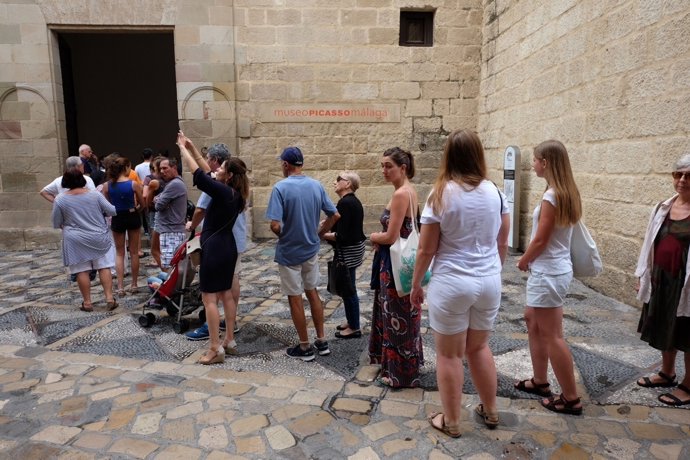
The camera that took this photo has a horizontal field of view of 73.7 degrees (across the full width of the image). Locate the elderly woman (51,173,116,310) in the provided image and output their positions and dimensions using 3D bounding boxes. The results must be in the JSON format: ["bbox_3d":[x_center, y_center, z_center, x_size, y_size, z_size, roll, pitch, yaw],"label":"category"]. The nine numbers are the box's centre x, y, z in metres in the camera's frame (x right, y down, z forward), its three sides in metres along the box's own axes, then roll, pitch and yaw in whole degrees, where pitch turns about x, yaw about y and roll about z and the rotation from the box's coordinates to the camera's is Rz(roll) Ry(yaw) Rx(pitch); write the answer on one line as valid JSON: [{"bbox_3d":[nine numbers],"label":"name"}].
[{"bbox_3d":[-2.760,0.104,4.976,0.660,1.524,0.420,-4,9,-25],"label":"elderly woman"}]

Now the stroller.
[{"bbox_3d":[-1.629,0.447,4.454,0.692,1.000,0.450,4,9,24],"label":"stroller"}]

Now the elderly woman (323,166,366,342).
[{"bbox_3d":[0.005,0.221,4.208,0.420,1.519,0.460,2,9,12],"label":"elderly woman"}]

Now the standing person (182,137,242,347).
[{"bbox_3d":[-1.163,0.108,4.166,0.550,1.754,0.520,1,9,7],"label":"standing person"}]

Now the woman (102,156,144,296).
[{"bbox_3d":[-2.677,-0.049,5.592,0.500,1.644,0.360,-3,9,-20],"label":"woman"}]

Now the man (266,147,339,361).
[{"bbox_3d":[-0.335,0.190,3.775,0.570,1.708,0.420,-6,11,-36],"label":"man"}]

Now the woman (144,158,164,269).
[{"bbox_3d":[-2.319,-0.090,5.819,0.400,1.658,0.450,3,9,22],"label":"woman"}]

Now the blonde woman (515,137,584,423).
[{"bbox_3d":[1.294,0.302,2.963,0.460,1.727,0.430,3,9,22],"label":"blonde woman"}]

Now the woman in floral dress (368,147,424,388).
[{"bbox_3d":[0.369,0.268,3.300,0.460,1.694,0.460,3,9,19],"label":"woman in floral dress"}]

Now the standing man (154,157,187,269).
[{"bbox_3d":[-1.877,0.041,5.002,0.420,1.639,0.500,1,9,3],"label":"standing man"}]

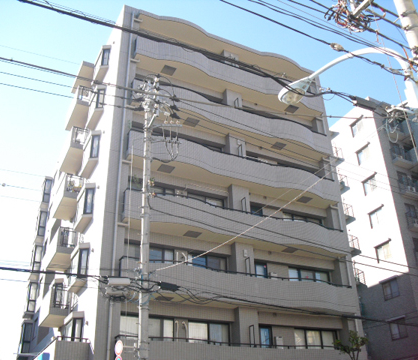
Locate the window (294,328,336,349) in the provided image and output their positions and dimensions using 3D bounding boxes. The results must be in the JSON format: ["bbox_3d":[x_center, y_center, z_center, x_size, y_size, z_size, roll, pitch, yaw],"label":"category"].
[{"bbox_3d":[5.052,7.870,22.988,2.465,1.943,0.174,12,-32,-23],"label":"window"}]

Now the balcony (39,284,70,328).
[{"bbox_3d":[-7.217,6.038,23.564,0.986,1.267,2.728,12,-31,-23],"label":"balcony"}]

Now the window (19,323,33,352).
[{"bbox_3d":[-12.751,11.039,34.819,0.509,2.025,0.202,12,-31,-23],"label":"window"}]

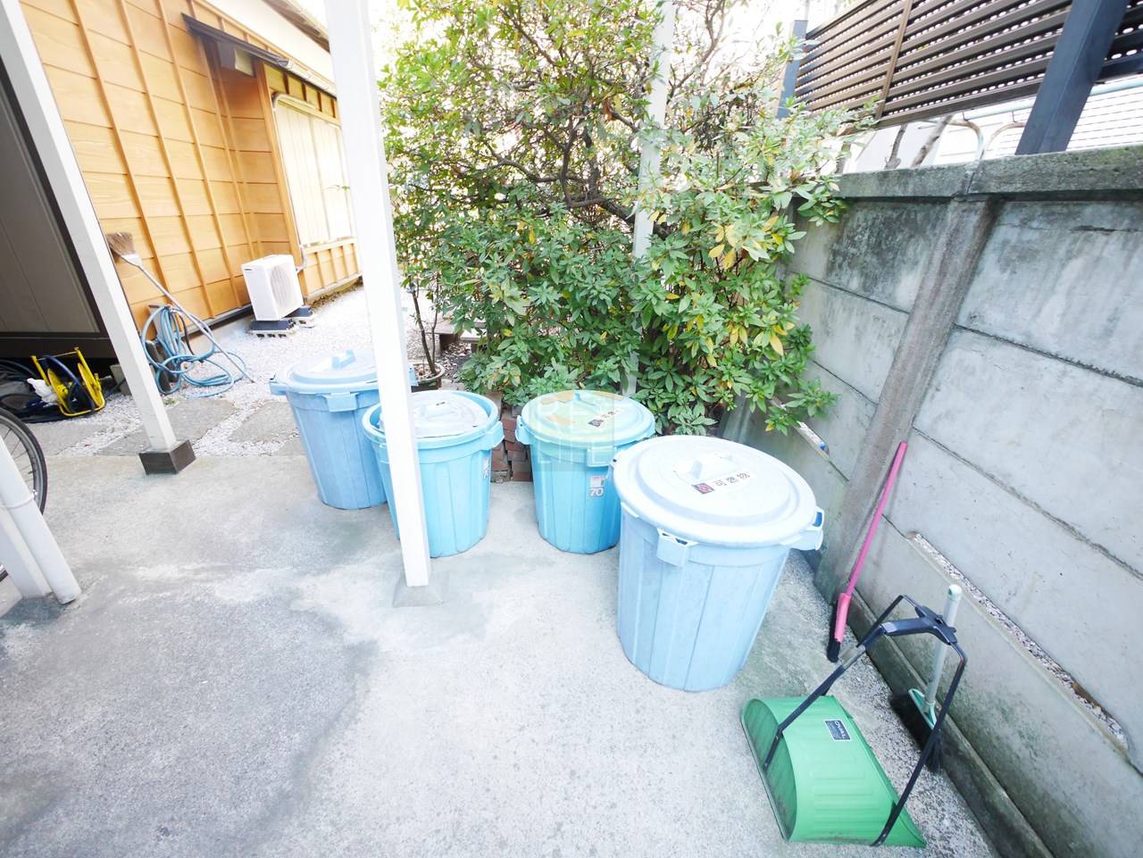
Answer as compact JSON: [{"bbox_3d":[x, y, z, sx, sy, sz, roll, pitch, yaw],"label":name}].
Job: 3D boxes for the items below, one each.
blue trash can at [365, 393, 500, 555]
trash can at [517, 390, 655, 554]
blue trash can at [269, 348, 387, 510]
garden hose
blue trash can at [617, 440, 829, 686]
[{"bbox_3d":[-0.550,0.177,1.943,0.555,0.570,0.555,7,25,9],"label":"blue trash can"},{"bbox_3d":[0.054,0.160,1.919,0.540,0.590,0.540,-1,25,-8],"label":"trash can"},{"bbox_3d":[-1.023,-0.029,2.208,0.590,0.680,0.590,-4,26,-14],"label":"blue trash can"},{"bbox_3d":[-2.954,-0.684,3.651,0.580,0.490,1.160,-8,27,-21],"label":"garden hose"},{"bbox_3d":[0.376,0.387,1.399,0.570,0.650,0.570,2,25,-1],"label":"blue trash can"}]

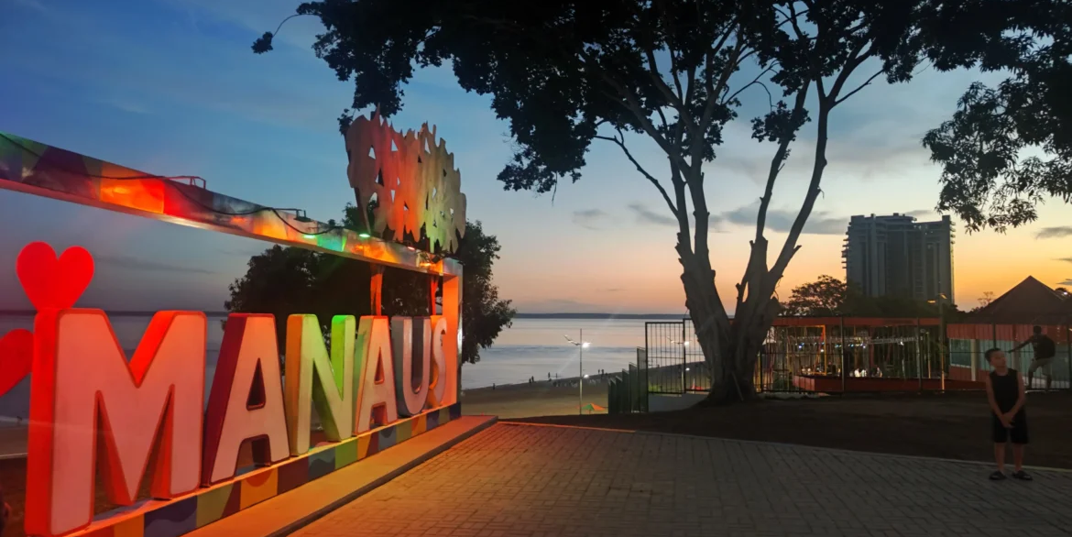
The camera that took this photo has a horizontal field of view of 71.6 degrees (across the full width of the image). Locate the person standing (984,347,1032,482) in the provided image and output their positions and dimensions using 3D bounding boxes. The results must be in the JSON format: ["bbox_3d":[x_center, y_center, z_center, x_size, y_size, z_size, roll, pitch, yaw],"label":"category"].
[{"bbox_3d":[4.690,1.440,7.380,0.430,1.270,0.300,-1,-4,25],"label":"person standing"}]

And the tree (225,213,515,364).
[{"bbox_3d":[-5.560,1.800,25.000,9.600,7.400,8.800,1,-4,-13],"label":"tree"}]

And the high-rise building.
[{"bbox_3d":[187.000,0.000,384.000,49.000,56.000,27.000,-1,-4,19],"label":"high-rise building"}]

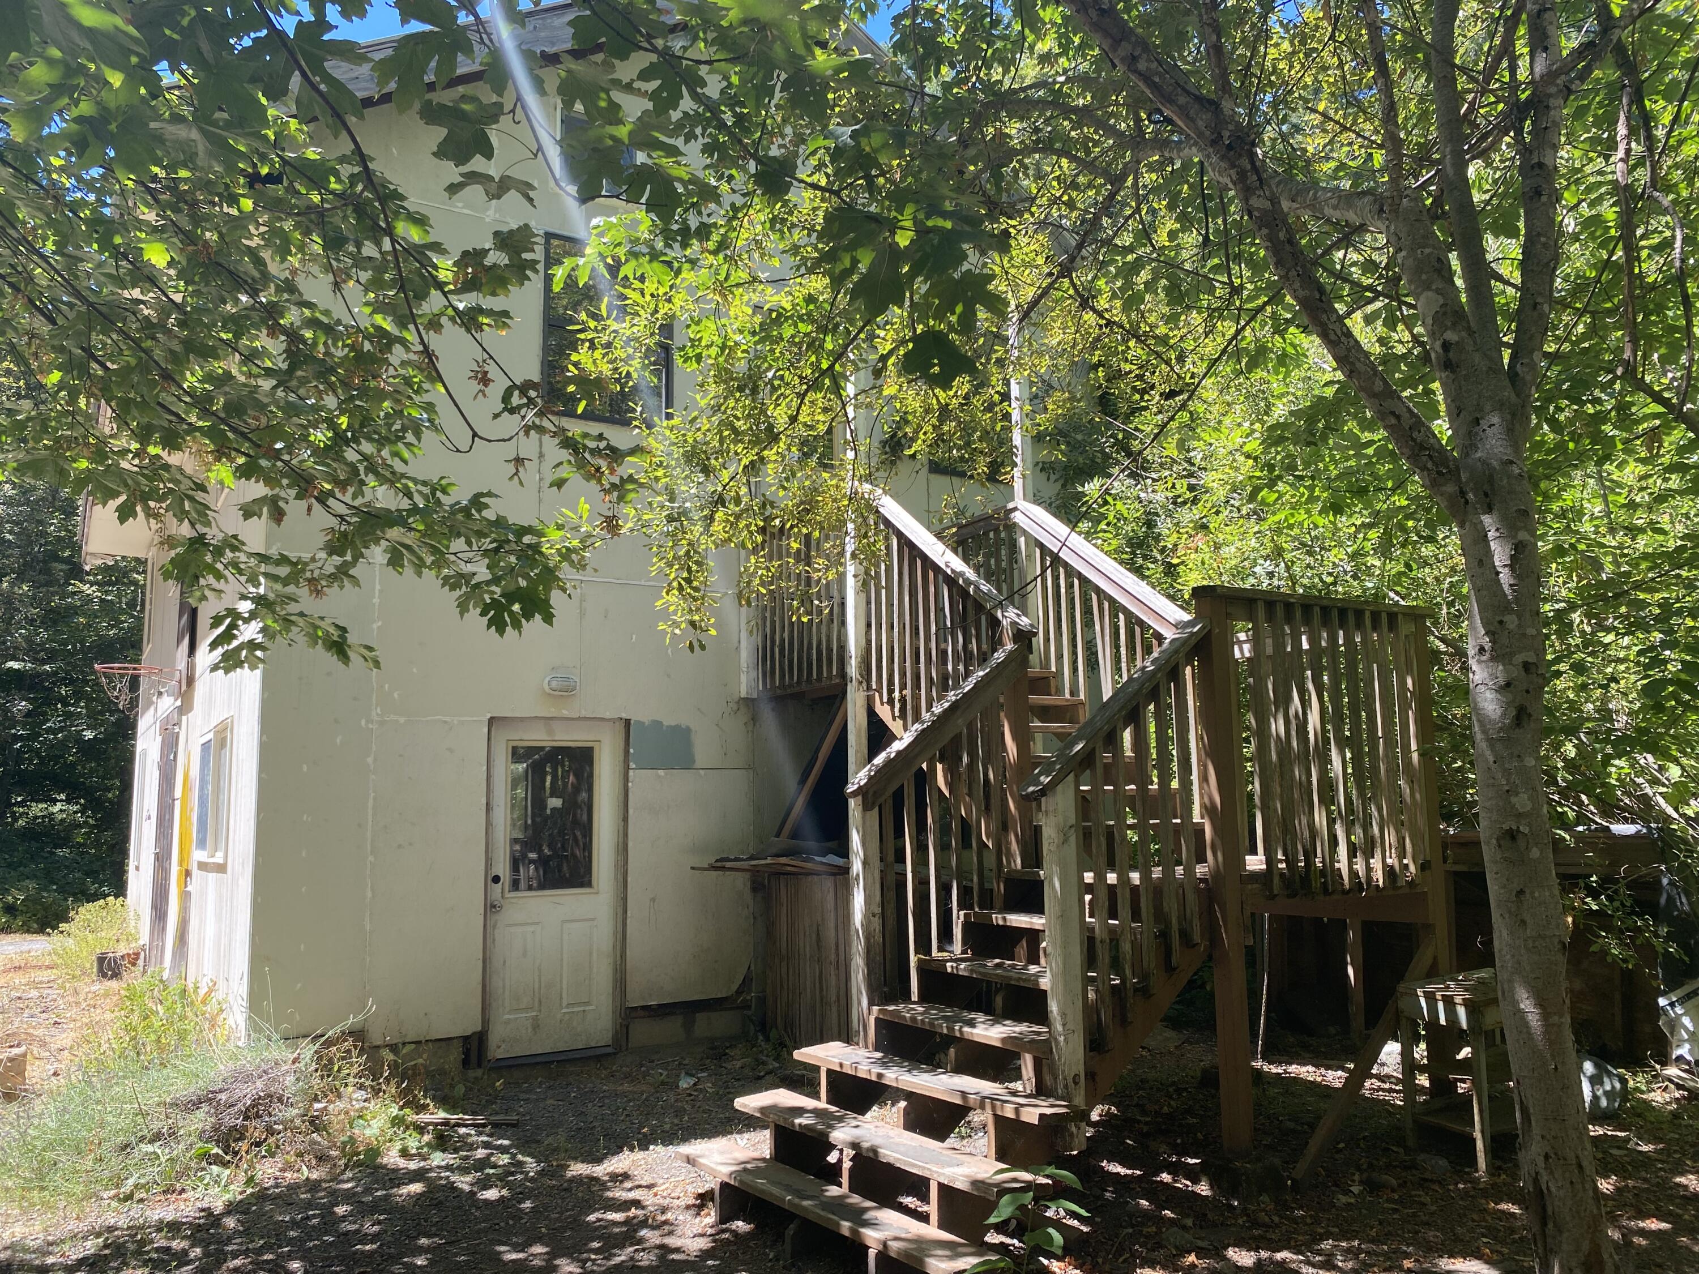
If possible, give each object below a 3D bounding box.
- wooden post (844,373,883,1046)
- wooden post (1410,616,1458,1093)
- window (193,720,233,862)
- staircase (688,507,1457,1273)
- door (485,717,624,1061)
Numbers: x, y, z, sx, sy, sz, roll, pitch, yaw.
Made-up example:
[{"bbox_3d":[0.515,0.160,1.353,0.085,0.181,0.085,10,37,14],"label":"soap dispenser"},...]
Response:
[{"bbox_3d":[0.061,0.277,5.825,0.095,3.074,0.095,4,-9,-35],"label":"wooden post"},{"bbox_3d":[2.783,1.019,6.124,0.095,2.257,0.095,4,-9,-35],"label":"wooden post"},{"bbox_3d":[-4.372,1.081,8.764,0.100,0.904,1.588,4,-8,-33],"label":"window"},{"bbox_3d":[0.742,0.748,6.242,3.352,3.418,2.812,4,-9,-35],"label":"staircase"},{"bbox_3d":[-1.837,1.571,8.037,0.913,2.110,0.090,4,-8,-33],"label":"door"}]

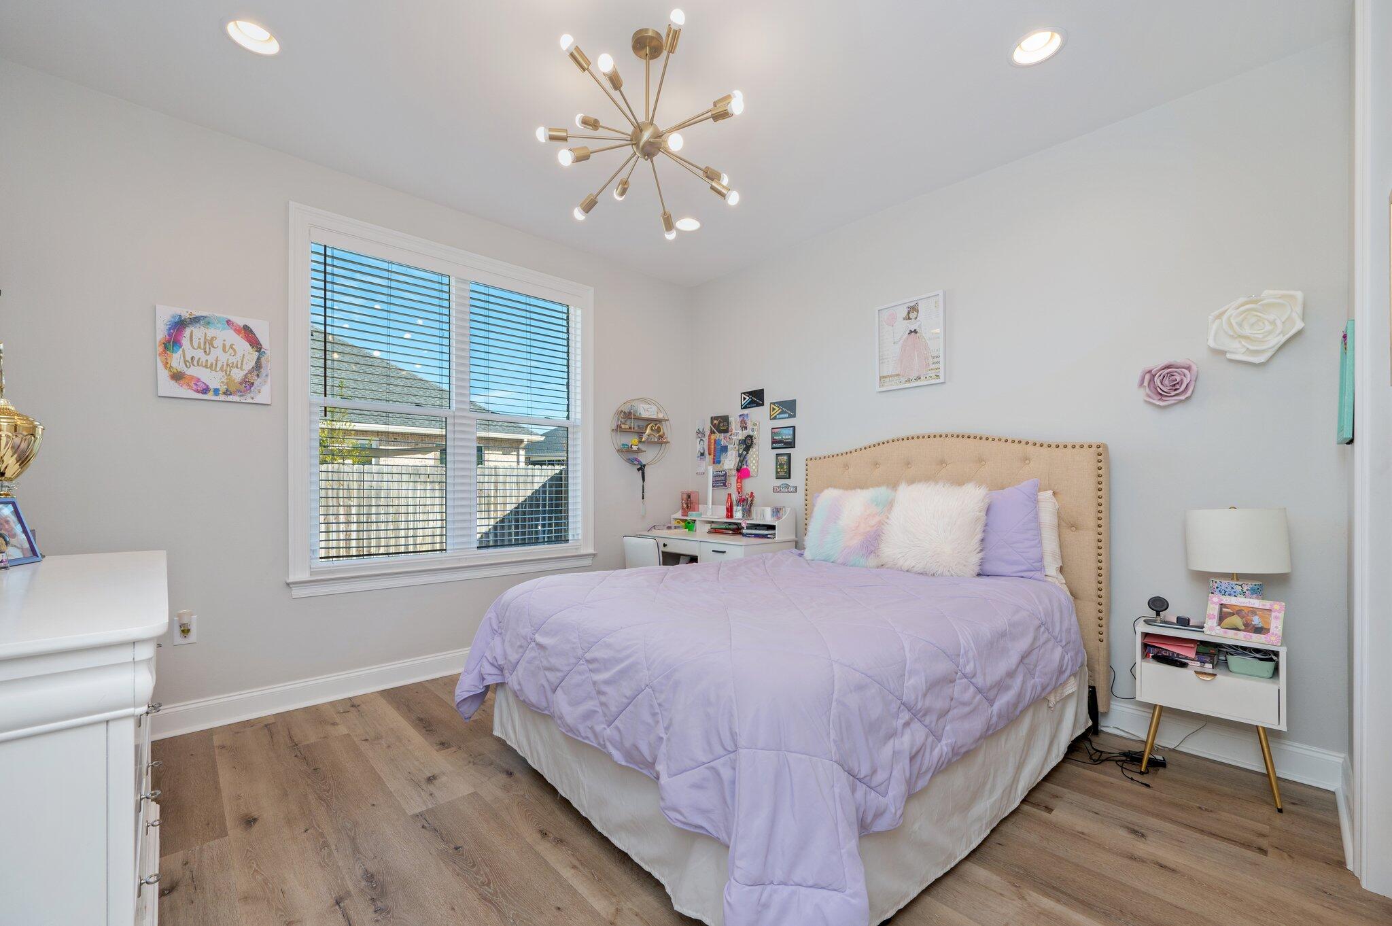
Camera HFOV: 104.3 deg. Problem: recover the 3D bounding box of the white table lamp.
[{"bbox_3d":[2.003,0.386,1.998,0.270,0.450,0.270,1,-2,-43],"label":"white table lamp"}]

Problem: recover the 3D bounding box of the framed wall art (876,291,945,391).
[{"bbox_3d":[1.224,-0.686,3.107,0.025,0.508,0.406,1,-2,-45],"label":"framed wall art"}]

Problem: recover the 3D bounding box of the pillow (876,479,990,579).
[{"bbox_3d":[1.120,0.309,2.562,0.180,0.420,0.460,25,-18,-40],"label":"pillow"}]

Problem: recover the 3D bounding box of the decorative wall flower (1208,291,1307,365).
[{"bbox_3d":[2.162,-0.526,2.093,0.090,0.265,0.260,1,-2,-45],"label":"decorative wall flower"}]

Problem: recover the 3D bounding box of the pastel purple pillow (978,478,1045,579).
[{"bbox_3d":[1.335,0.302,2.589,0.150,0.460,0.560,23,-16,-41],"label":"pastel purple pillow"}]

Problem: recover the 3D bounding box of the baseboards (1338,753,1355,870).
[{"bbox_3d":[2.128,1.130,1.775,0.600,0.135,0.018,1,-2,-43],"label":"baseboards"}]

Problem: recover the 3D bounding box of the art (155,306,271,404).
[{"bbox_3d":[-2.206,-0.495,2.491,0.392,0.398,0.025,1,-2,-43],"label":"art"}]

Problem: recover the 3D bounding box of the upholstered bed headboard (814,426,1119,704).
[{"bbox_3d":[1.271,0.478,2.934,0.090,1.254,1.571,1,-2,-43],"label":"upholstered bed headboard"}]

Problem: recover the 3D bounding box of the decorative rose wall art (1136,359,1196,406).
[{"bbox_3d":[1.955,-0.333,2.238,0.070,0.178,0.185,1,-2,-43],"label":"decorative rose wall art"}]

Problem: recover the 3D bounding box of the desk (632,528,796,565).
[{"bbox_3d":[0.115,0.898,3.905,0.490,0.780,1.050,1,-2,-45],"label":"desk"}]

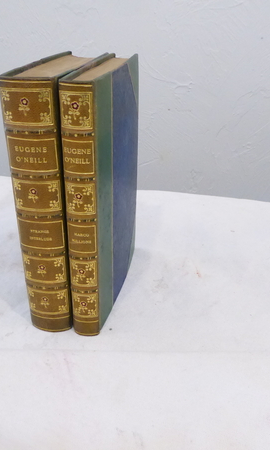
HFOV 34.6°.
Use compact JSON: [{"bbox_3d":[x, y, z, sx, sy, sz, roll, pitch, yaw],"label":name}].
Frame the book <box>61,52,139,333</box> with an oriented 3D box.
[{"bbox_3d":[-0.025,-0.031,0.382,0.022,0.207,0.142,7,29,10],"label":"book"}]

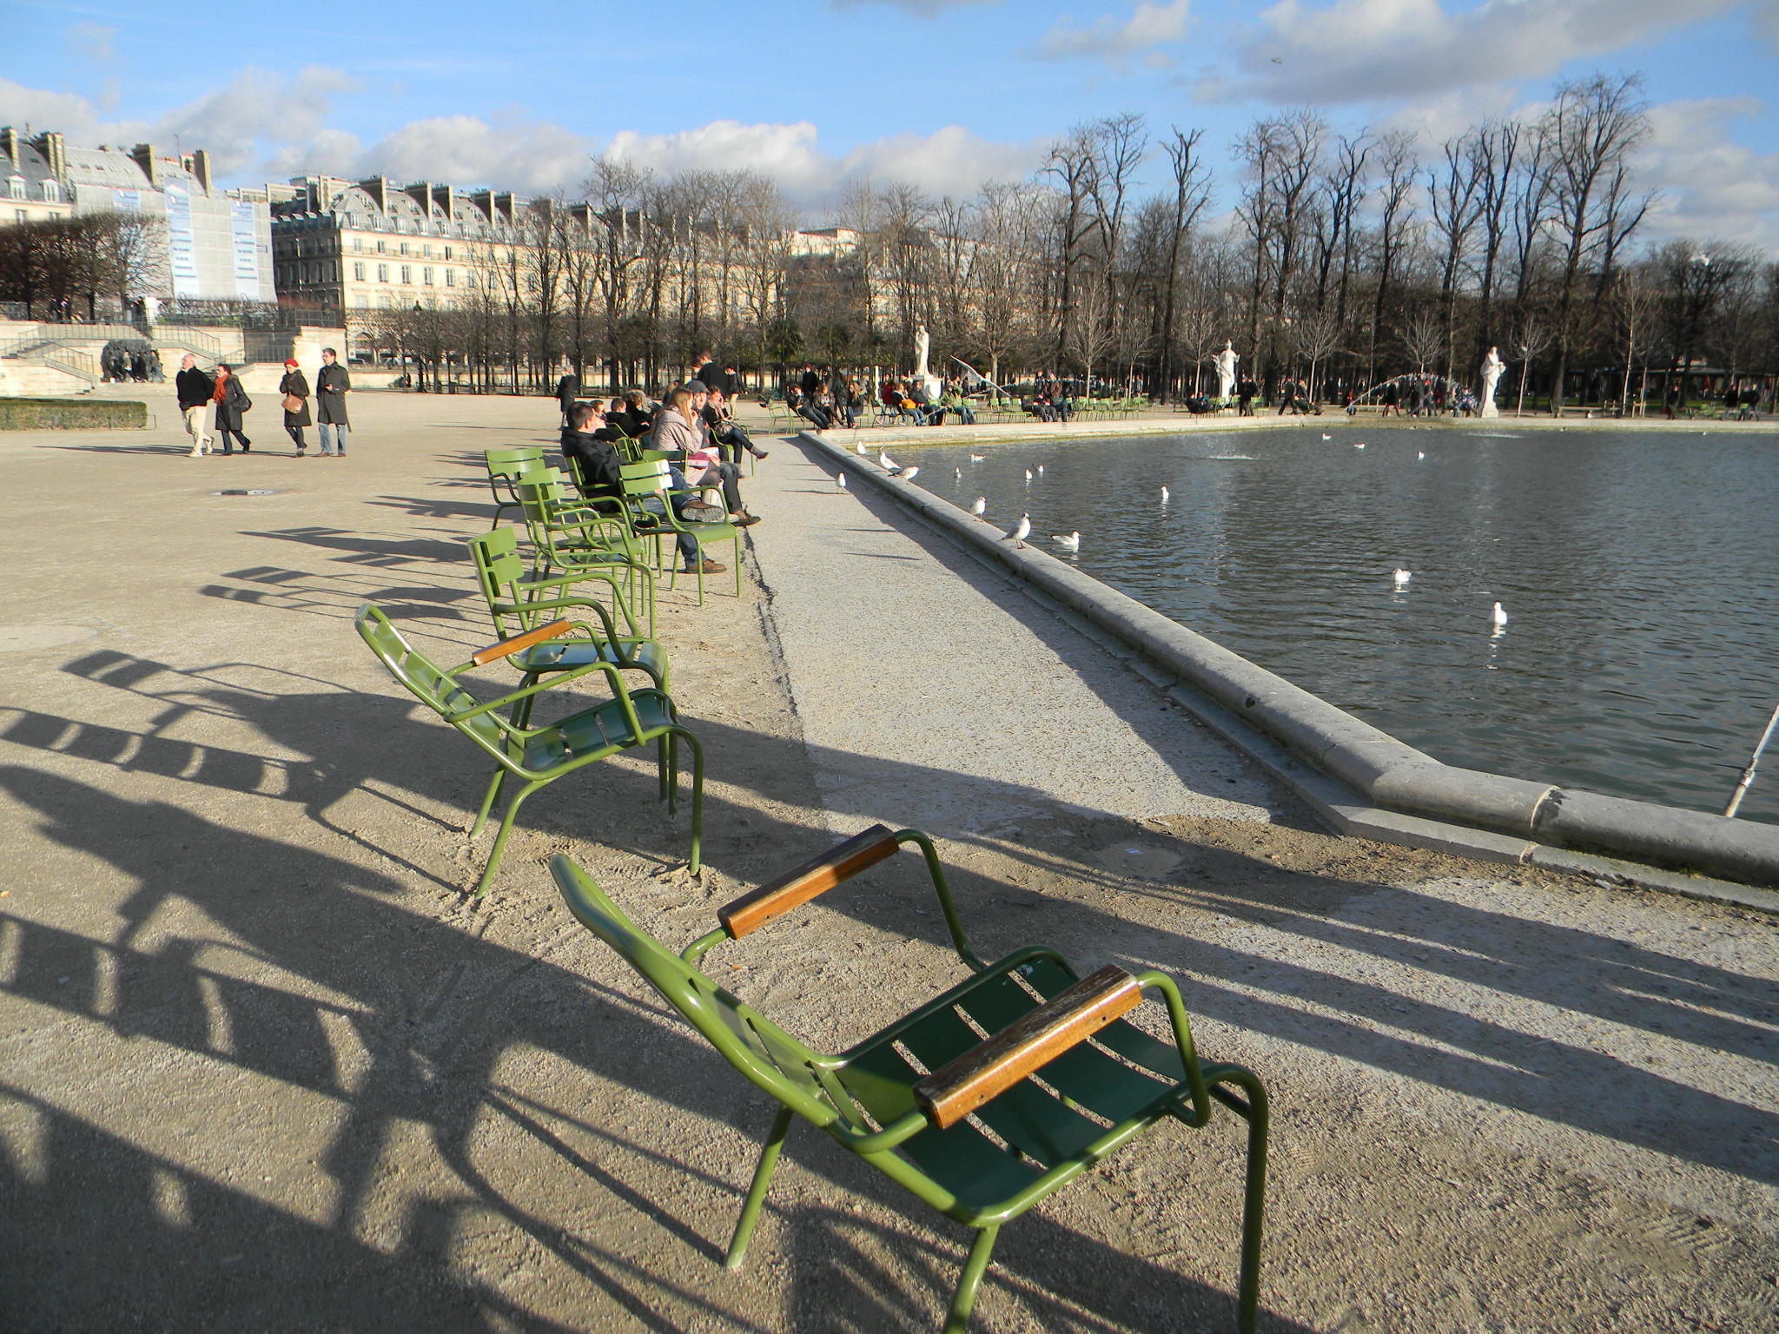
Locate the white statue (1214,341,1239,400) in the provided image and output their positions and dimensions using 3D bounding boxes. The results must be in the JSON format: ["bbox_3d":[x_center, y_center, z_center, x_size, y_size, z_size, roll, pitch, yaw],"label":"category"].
[{"bbox_3d":[14.692,-12.721,62.724,1.050,3.050,0.800,1,11,2],"label":"white statue"}]

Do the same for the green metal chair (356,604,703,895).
[{"bbox_3d":[-1.045,0.199,4.249,0.930,0.760,0.660,-3,12,-15],"label":"green metal chair"}]

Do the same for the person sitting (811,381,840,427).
[{"bbox_3d":[-1.808,-7.483,41.139,0.800,1.260,0.550,10,15,39],"label":"person sitting"}]

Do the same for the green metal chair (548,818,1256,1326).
[{"bbox_3d":[0.036,0.659,2.220,0.959,0.789,0.710,-5,13,-28],"label":"green metal chair"}]

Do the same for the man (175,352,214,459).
[{"bbox_3d":[-11.940,-4.470,24.703,0.520,1.740,0.520,-10,15,-43],"label":"man"}]

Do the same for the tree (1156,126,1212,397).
[{"bbox_3d":[17.878,-24.813,88.784,3.400,17.000,3.400,1,11,0],"label":"tree"}]

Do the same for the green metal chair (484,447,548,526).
[{"bbox_3d":[-2.697,-1.233,11.062,0.610,0.880,0.650,10,15,40],"label":"green metal chair"}]

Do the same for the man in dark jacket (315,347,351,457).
[{"bbox_3d":[-9.086,-4.303,23.494,0.550,1.780,0.420,5,12,20],"label":"man in dark jacket"}]

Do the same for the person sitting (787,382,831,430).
[{"bbox_3d":[-2.068,-6.701,37.616,1.100,1.250,0.550,9,14,37],"label":"person sitting"}]

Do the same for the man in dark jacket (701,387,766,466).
[{"bbox_3d":[-2.237,-3.340,20.645,0.920,1.280,0.550,7,13,31],"label":"man in dark jacket"}]

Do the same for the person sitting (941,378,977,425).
[{"bbox_3d":[2.172,-8.138,44.564,0.850,1.320,0.600,10,14,37],"label":"person sitting"}]

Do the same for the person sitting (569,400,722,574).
[{"bbox_3d":[-1.856,-1.334,10.704,1.120,1.270,0.580,-2,12,-14],"label":"person sitting"}]

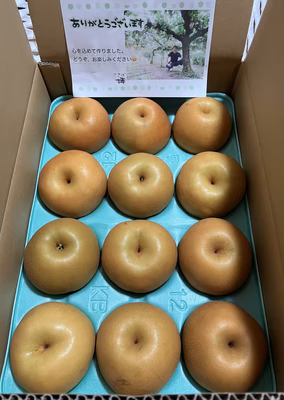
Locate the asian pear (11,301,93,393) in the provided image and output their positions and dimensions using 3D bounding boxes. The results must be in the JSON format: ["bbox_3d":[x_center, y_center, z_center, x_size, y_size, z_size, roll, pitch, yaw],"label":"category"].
[{"bbox_3d":[-0.098,0.160,0.358,0.090,0.078,0.090,0,64,0],"label":"asian pear"}]

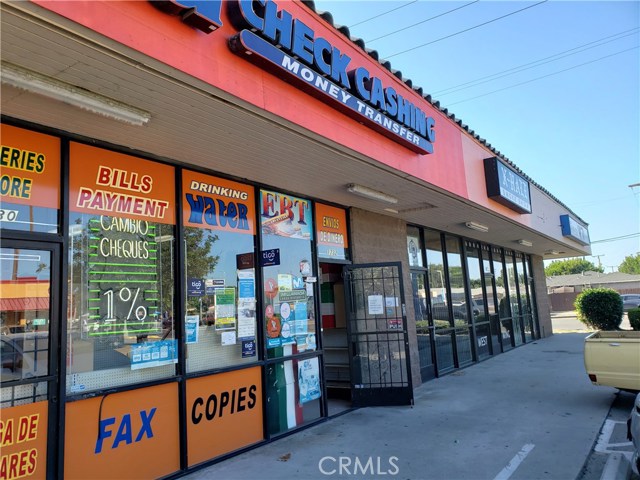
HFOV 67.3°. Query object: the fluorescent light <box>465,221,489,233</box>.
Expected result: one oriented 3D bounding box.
[{"bbox_3d":[3.347,-0.254,10.227,0.139,0.094,1.221,-9,-10,35],"label":"fluorescent light"}]

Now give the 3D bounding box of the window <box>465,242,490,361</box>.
[{"bbox_3d":[4.029,1.524,12.358,0.080,2.925,1.209,-9,-10,35],"label":"window"}]

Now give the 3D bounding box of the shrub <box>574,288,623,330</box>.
[{"bbox_3d":[10.718,2.694,18.500,1.820,1.680,1.820,-9,-10,35],"label":"shrub"}]

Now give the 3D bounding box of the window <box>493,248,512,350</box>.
[{"bbox_3d":[5.373,1.710,14.240,0.080,2.948,1.209,-9,-10,35],"label":"window"}]

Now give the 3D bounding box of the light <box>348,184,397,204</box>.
[{"bbox_3d":[0.775,-0.617,6.766,0.139,0.084,1.240,-9,-10,35],"label":"light"}]

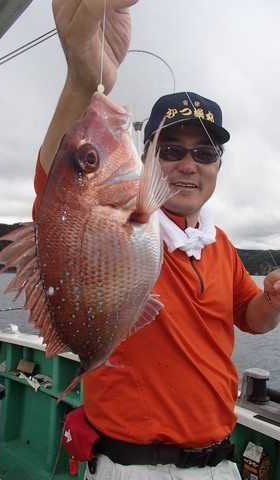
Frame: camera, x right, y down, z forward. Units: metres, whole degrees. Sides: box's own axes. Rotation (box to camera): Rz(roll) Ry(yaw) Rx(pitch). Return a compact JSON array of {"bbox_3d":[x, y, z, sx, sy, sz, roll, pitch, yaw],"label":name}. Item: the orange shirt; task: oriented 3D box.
[{"bbox_3d":[0.008,0.133,0.860,0.480,0.570,0.310,2,-5,-18],"label":"orange shirt"}]

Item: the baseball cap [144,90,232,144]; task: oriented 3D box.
[{"bbox_3d":[0.101,-0.271,0.860,0.180,0.130,0.250,1,-5,-8],"label":"baseball cap"}]

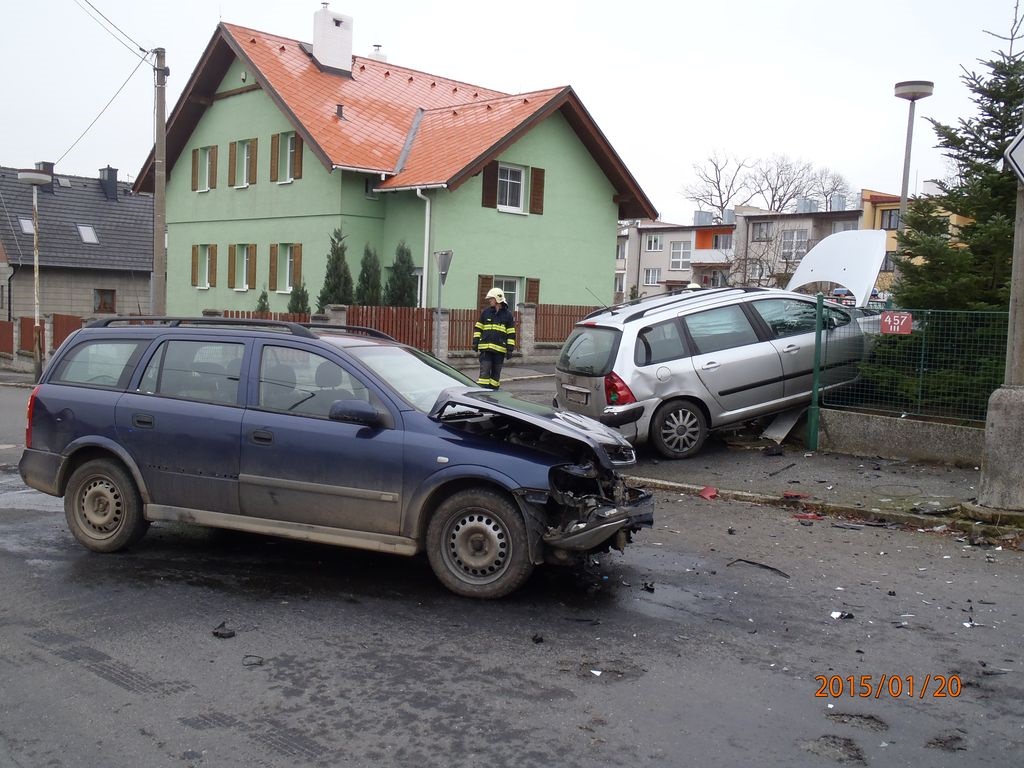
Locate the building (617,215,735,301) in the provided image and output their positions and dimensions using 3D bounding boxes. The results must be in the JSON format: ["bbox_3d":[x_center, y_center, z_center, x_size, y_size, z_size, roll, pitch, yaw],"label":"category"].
[{"bbox_3d":[16.809,-10.131,80.083,10.000,6.600,11.490,-3,8,-43],"label":"building"}]

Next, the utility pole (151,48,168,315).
[{"bbox_3d":[-8.108,-4.089,21.842,0.340,7.100,0.340,2,6,0],"label":"utility pole"}]

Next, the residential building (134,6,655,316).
[{"bbox_3d":[-3.209,-6.107,30.090,13.600,9.600,12.000,8,8,44],"label":"residential building"}]

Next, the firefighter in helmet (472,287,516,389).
[{"bbox_3d":[-0.299,-0.739,16.200,0.740,1.820,0.420,4,6,14],"label":"firefighter in helmet"}]

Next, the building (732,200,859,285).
[{"bbox_3d":[23.996,-9.568,70.907,10.000,6.800,9.800,-3,8,-43],"label":"building"}]

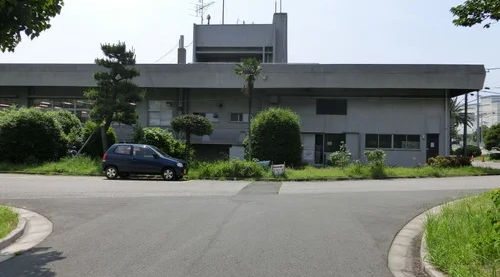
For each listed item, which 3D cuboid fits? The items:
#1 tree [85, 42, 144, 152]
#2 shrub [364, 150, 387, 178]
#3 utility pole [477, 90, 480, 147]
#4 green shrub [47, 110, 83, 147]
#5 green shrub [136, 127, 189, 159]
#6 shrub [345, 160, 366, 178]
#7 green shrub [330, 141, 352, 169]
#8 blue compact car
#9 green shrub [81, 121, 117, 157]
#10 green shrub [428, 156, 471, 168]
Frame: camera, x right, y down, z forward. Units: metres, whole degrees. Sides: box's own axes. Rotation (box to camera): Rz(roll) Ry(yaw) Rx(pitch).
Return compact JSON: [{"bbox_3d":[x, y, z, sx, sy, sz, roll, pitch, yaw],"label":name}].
[{"bbox_3d":[-6.656,-1.515,20.500,2.900,6.100,2.800,1,-1,3],"label":"tree"},{"bbox_3d":[5.860,1.167,19.595,1.000,1.258,0.950,1,0,6],"label":"shrub"},{"bbox_3d":[30.547,-2.570,56.000,0.320,10.300,0.320,1,-1,3],"label":"utility pole"},{"bbox_3d":[-10.413,-0.044,23.187,2.200,3.015,2.100,1,0,6],"label":"green shrub"},{"bbox_3d":[-4.550,0.476,21.191,2.700,2.167,2.100,1,0,6],"label":"green shrub"},{"bbox_3d":[4.634,1.309,18.400,0.950,0.850,0.900,1,-1,3],"label":"shrub"},{"bbox_3d":[4.738,0.964,21.993,1.200,1.561,1.100,1,0,6],"label":"green shrub"},{"bbox_3d":[-4.130,0.935,17.250,3.395,1.450,1.475,1,0,7],"label":"blue compact car"},{"bbox_3d":[-7.884,0.354,21.800,1.850,2.350,1.800,1,-1,3],"label":"green shrub"},{"bbox_3d":[11.335,1.426,23.800,2.500,0.820,1.300,1,-1,3],"label":"green shrub"}]

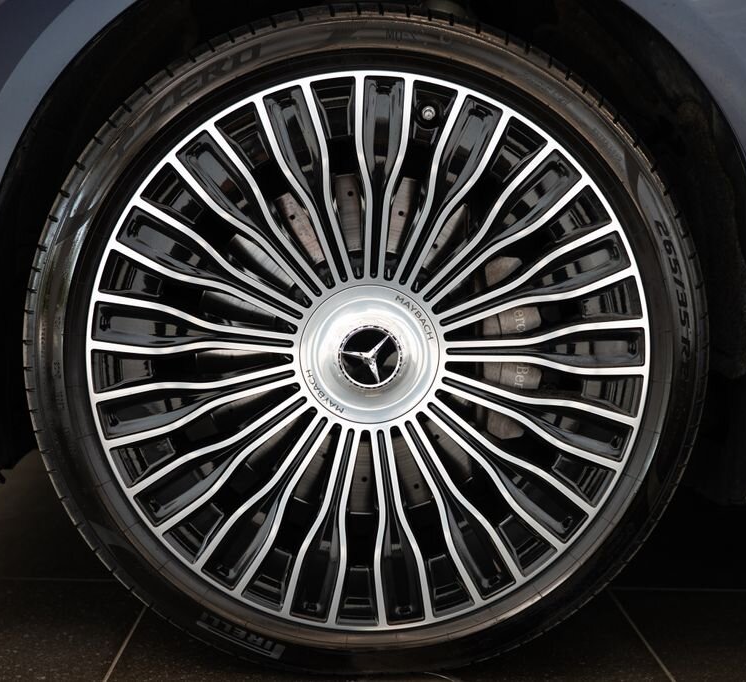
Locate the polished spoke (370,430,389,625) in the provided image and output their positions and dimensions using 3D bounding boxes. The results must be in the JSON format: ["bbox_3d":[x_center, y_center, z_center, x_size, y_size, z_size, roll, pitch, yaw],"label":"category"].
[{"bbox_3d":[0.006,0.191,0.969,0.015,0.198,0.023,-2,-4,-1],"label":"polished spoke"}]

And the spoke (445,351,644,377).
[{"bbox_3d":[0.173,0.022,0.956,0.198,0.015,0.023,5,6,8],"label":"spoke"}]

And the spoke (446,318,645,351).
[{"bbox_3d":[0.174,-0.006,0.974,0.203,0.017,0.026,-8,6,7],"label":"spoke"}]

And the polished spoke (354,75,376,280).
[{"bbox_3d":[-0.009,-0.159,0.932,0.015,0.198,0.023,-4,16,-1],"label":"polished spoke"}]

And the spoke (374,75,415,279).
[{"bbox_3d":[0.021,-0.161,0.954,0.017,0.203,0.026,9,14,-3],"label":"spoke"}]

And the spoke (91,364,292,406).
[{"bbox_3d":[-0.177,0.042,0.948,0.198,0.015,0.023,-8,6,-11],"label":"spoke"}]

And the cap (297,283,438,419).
[{"bbox_3d":[-0.003,0.016,0.971,0.146,0.146,0.030,1,6,-2],"label":"cap"}]

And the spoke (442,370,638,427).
[{"bbox_3d":[0.168,0.058,0.966,0.202,0.016,0.030,13,6,8],"label":"spoke"}]

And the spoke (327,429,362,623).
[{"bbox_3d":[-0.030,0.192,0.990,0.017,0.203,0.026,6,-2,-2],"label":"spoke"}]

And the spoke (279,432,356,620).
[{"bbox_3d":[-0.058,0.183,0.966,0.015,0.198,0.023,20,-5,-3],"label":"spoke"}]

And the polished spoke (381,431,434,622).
[{"bbox_3d":[0.035,0.187,0.976,0.016,0.202,0.030,-14,-4,0],"label":"polished spoke"}]

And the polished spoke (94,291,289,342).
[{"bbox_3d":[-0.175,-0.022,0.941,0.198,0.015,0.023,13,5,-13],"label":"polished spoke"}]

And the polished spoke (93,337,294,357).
[{"bbox_3d":[-0.180,0.005,0.951,0.202,0.016,0.030,0,6,-12],"label":"polished spoke"}]

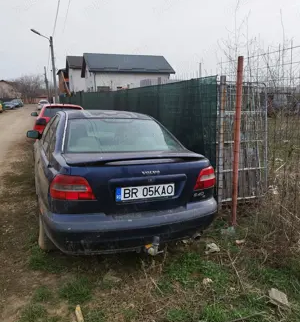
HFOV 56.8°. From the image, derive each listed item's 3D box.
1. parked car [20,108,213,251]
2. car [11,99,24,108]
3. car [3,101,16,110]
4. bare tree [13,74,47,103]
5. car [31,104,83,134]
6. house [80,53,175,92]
[{"bbox_3d":[-0.825,-0.073,4.285,1.740,1.420,4.480,-3,12,-22],"label":"parked car"},{"bbox_3d":[-27.133,-11.819,57.000,1.760,1.530,4.200,-4,13,-21],"label":"car"},{"bbox_3d":[-25.748,-10.171,51.000,1.740,1.450,4.300,-4,13,-21],"label":"car"},{"bbox_3d":[-32.157,-19.267,74.000,8.800,8.000,7.500,-5,13,-22],"label":"bare tree"},{"bbox_3d":[-3.040,-1.190,9.420,1.700,1.430,4.030,-4,13,-21],"label":"car"},{"bbox_3d":[-2.950,-9.550,35.050,10.100,7.100,7.900,-4,13,-18],"label":"house"}]

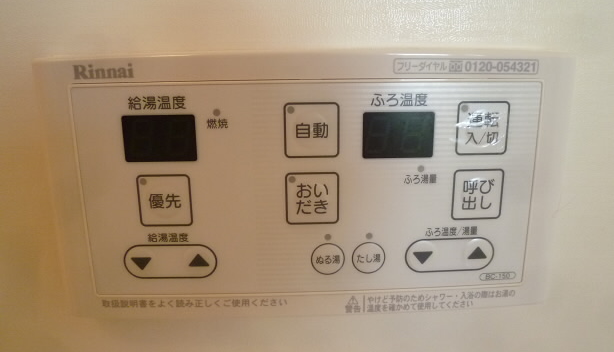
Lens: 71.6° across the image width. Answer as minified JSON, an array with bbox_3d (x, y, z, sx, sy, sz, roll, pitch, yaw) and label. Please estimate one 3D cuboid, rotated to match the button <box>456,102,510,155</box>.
[{"bbox_3d":[0.068,-0.018,0.164,0.020,0.020,0.004,-1,12,-2],"label":"button"}]

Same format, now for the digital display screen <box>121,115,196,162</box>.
[{"bbox_3d":[-0.055,-0.014,0.160,0.027,0.018,0.004,-1,12,-2],"label":"digital display screen"}]

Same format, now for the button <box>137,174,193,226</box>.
[{"bbox_3d":[-0.055,0.010,0.165,0.020,0.020,0.004,-1,12,-2],"label":"button"}]

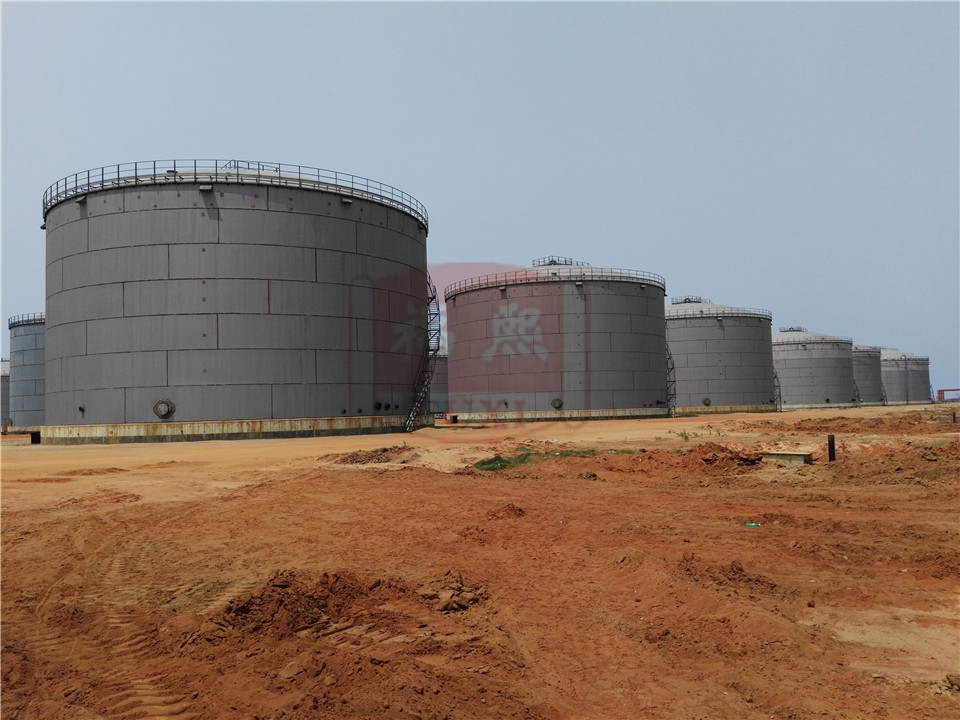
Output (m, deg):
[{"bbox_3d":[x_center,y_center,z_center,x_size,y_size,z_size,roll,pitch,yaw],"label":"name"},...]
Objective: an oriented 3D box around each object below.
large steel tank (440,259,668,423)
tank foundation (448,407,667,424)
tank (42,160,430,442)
[{"bbox_3d":[10.989,-3.311,113.442,32.130,22.520,32.130,-2,-4,0],"label":"large steel tank"},{"bbox_3d":[11.302,7.905,112.685,32.130,1.290,32.130,-2,-4,0],"label":"tank foundation"},{"bbox_3d":[-20.384,-4.862,68.708,32.130,22.760,32.130,-2,-4,0],"label":"tank"}]

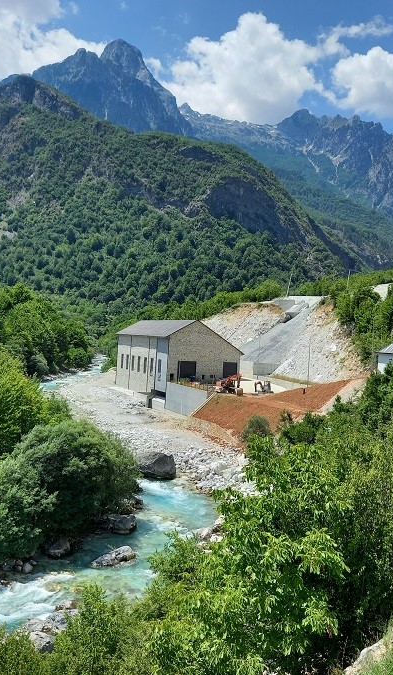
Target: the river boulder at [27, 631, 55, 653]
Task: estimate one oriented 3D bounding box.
[{"bbox_3d":[-8.911,17.448,37.611,1.500,1.000,1.300,3,0,-6],"label":"river boulder"}]

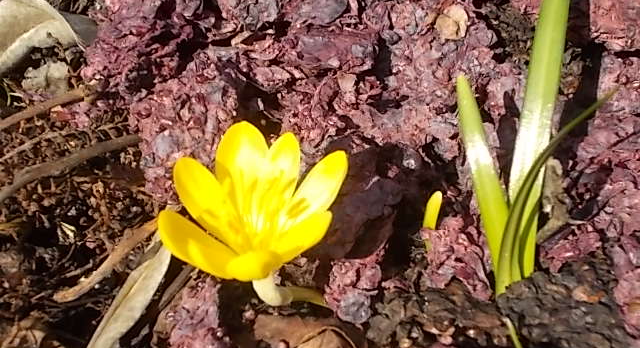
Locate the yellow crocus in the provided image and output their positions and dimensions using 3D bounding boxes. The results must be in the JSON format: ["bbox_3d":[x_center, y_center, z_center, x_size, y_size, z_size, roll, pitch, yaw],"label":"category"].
[{"bbox_3d":[-0.018,0.018,0.258,0.052,0.043,0.046,0,48,0],"label":"yellow crocus"}]

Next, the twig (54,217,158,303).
[{"bbox_3d":[-0.062,0.024,0.281,0.006,0.005,0.044,33,56,26],"label":"twig"}]

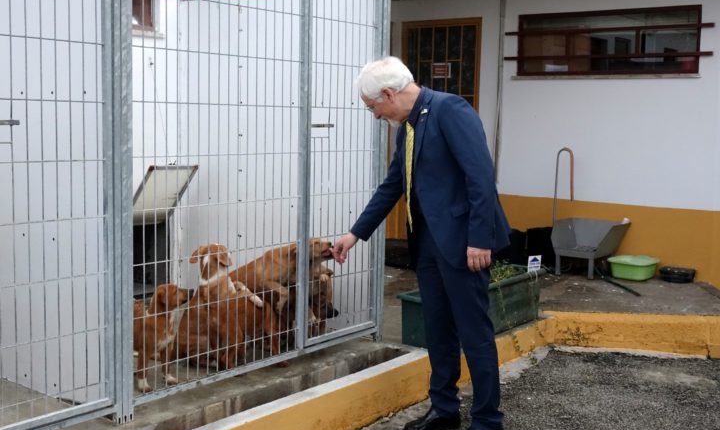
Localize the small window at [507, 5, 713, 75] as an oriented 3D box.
[{"bbox_3d":[1.845,-1.310,6.857,1.580,0.500,0.100,6,7,37],"label":"small window"}]

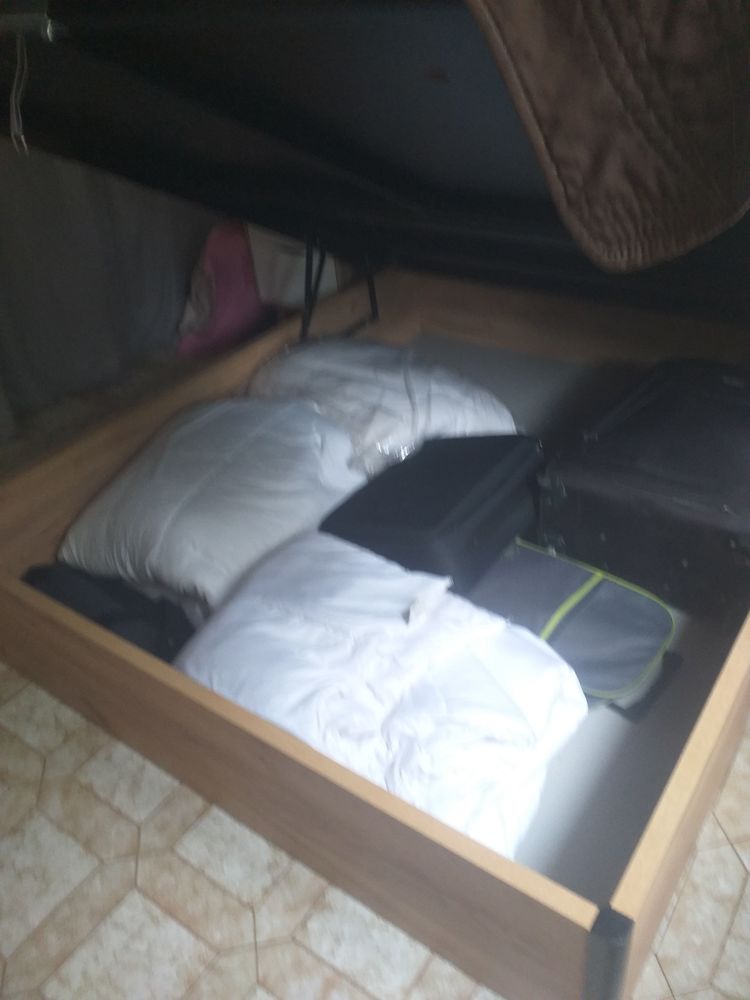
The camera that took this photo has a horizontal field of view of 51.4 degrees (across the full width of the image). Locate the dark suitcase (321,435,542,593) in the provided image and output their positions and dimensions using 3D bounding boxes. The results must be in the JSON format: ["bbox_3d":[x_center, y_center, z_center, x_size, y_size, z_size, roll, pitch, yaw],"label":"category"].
[{"bbox_3d":[0.156,0.030,1.913,0.340,0.190,0.500,4,32,36],"label":"dark suitcase"}]

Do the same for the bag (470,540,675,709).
[{"bbox_3d":[0.406,0.257,1.698,0.420,0.080,0.340,18,41,32],"label":"bag"}]

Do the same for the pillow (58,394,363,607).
[{"bbox_3d":[-0.367,-0.016,2.018,0.530,0.230,0.720,18,41,32],"label":"pillow"}]

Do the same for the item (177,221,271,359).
[{"bbox_3d":[-0.676,-0.945,3.405,0.240,0.470,0.400,18,41,32],"label":"item"}]

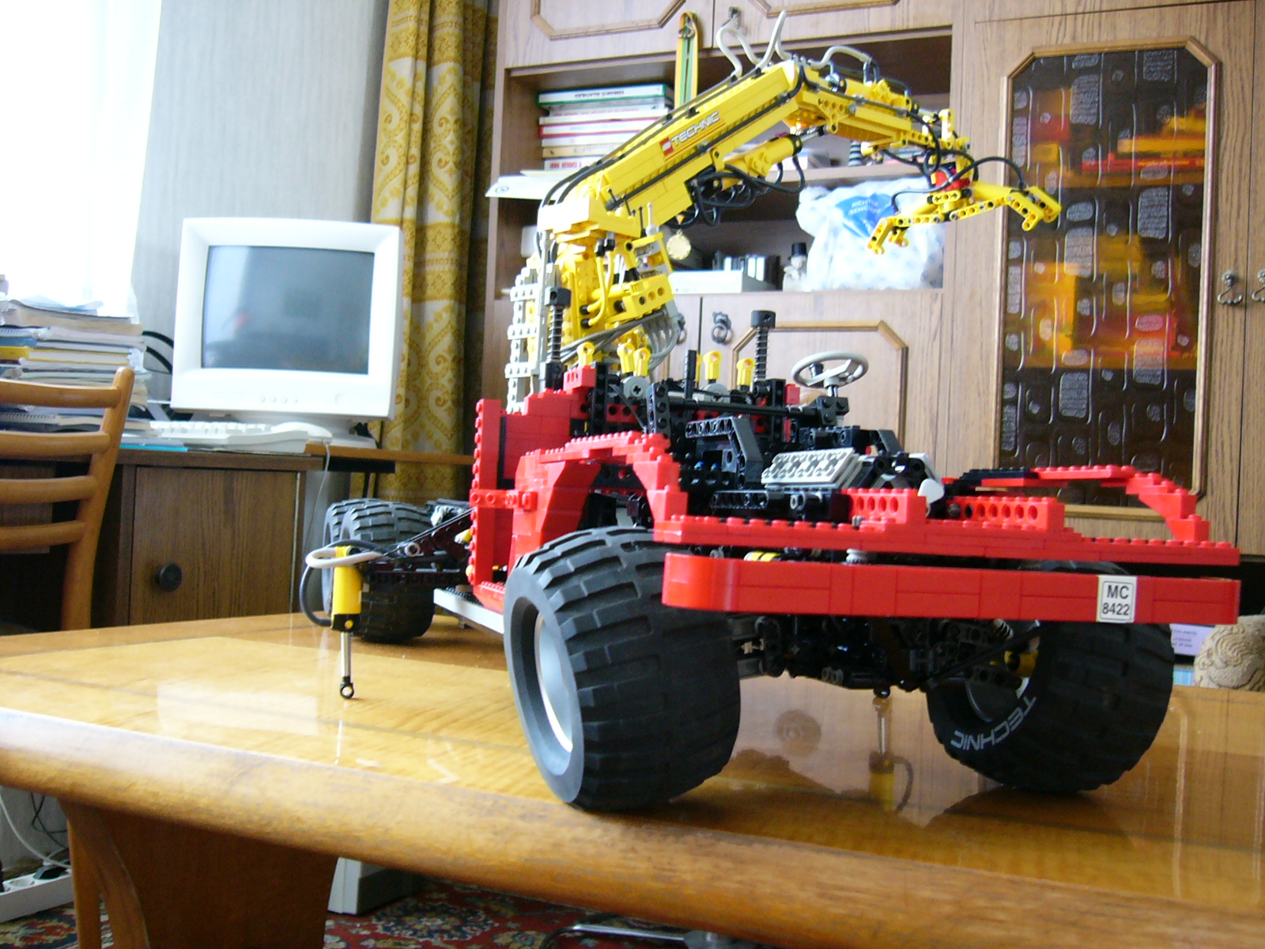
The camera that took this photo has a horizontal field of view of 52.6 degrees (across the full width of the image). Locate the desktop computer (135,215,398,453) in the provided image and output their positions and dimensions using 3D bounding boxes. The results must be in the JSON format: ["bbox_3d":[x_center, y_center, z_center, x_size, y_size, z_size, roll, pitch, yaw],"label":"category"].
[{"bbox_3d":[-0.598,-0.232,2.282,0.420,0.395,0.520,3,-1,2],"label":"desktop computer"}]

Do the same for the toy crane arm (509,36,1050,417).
[{"bbox_3d":[0.117,-0.160,0.910,0.448,0.302,0.127,4,-2,-38],"label":"toy crane arm"}]

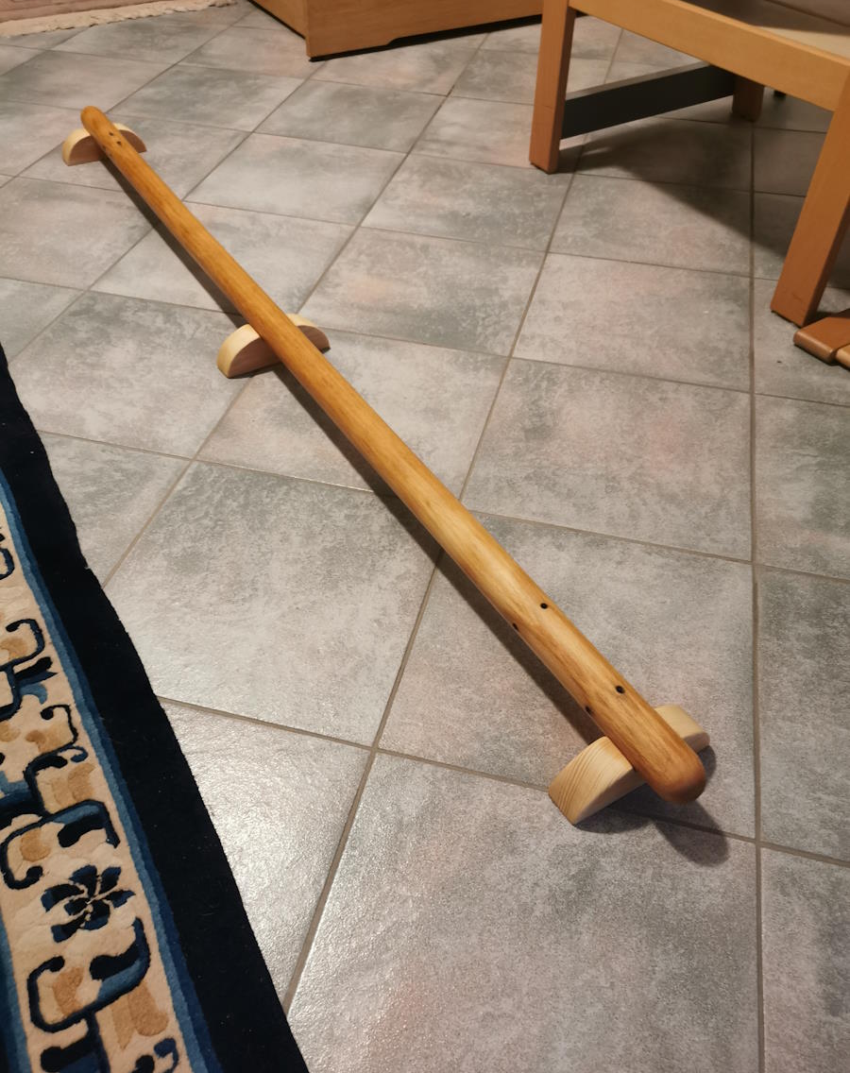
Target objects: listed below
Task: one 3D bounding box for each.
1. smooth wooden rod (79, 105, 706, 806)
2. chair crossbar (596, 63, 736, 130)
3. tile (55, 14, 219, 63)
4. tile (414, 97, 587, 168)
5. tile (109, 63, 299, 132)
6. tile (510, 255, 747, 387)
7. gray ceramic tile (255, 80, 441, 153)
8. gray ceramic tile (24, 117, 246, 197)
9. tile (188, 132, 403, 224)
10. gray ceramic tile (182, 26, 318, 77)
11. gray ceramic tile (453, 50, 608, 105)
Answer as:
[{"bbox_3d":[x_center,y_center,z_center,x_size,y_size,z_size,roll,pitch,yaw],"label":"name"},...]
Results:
[{"bbox_3d":[-0.201,-0.271,1.136,0.143,0.074,1.554,-23,50,-22],"label":"smooth wooden rod"},{"bbox_3d":[0.428,-0.829,1.662,0.453,0.068,0.028,-23,50,-22],"label":"chair crossbar"},{"bbox_3d":[-0.660,-1.166,2.083,0.304,0.010,0.304,11,46,10],"label":"tile"},{"bbox_3d":[0.167,-0.830,1.820,0.320,0.010,0.320,11,46,10],"label":"tile"},{"bbox_3d":[-0.439,-0.900,1.820,0.304,0.010,0.304,11,46,10],"label":"tile"},{"bbox_3d":[0.319,-0.328,1.317,0.320,0.010,0.320,11,46,10],"label":"tile"},{"bbox_3d":[-0.141,-0.842,1.769,0.304,0.010,0.304,11,46,10],"label":"gray ceramic tile"},{"bbox_3d":[-0.543,-0.732,1.704,0.320,0.010,0.320,11,46,10],"label":"gray ceramic tile"},{"bbox_3d":[-0.229,-0.671,1.649,0.320,0.010,0.320,11,46,10],"label":"tile"},{"bbox_3d":[-0.362,-1.109,2.031,0.304,0.010,0.304,11,46,10],"label":"gray ceramic tile"},{"bbox_3d":[0.234,-0.993,1.927,0.304,0.010,0.304,11,46,10],"label":"gray ceramic tile"}]

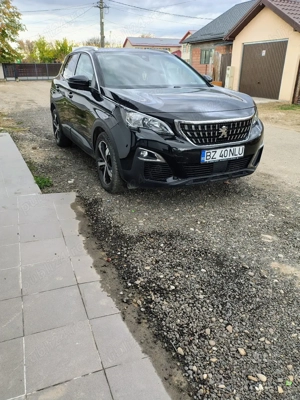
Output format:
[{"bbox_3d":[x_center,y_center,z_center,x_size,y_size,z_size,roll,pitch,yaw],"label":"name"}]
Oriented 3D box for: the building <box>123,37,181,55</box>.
[{"bbox_3d":[1.075,-23.839,48.908,10.000,6.140,5.750,-8,25,-18],"label":"building"}]

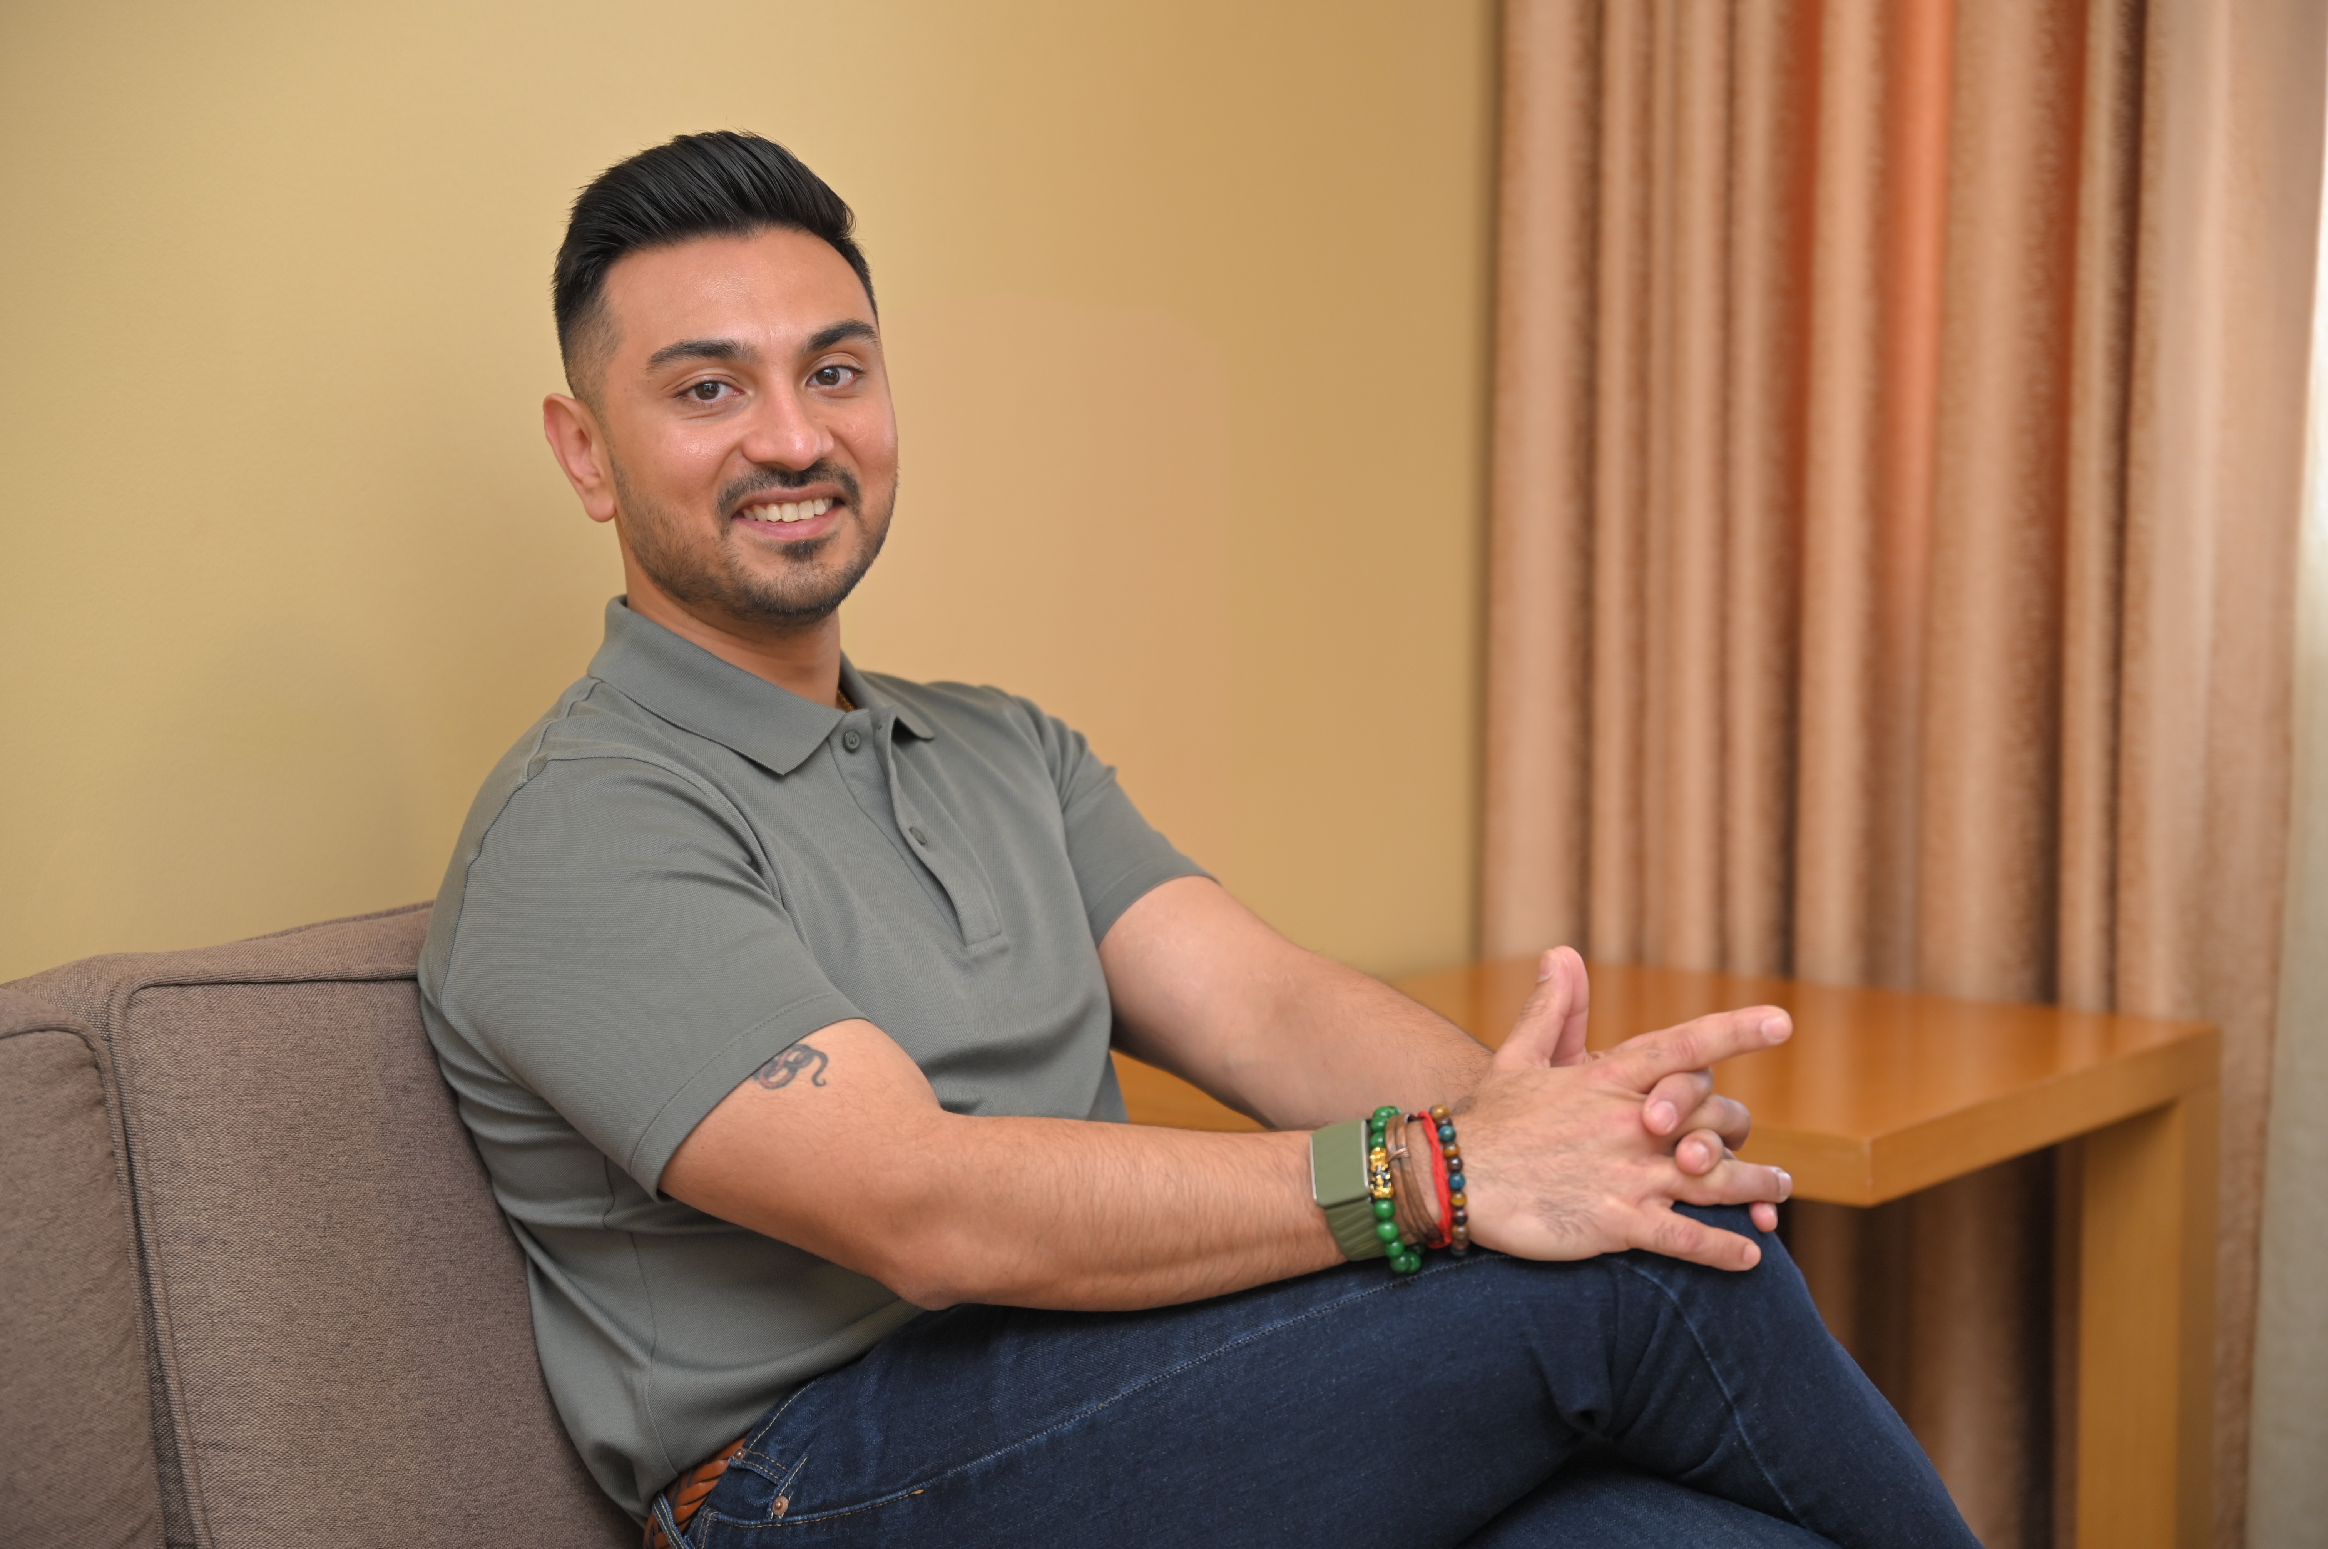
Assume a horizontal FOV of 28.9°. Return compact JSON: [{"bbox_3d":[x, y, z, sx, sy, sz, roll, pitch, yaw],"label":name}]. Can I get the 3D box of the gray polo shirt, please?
[{"bbox_3d":[-0.158,0.140,2.250,0.300,0.475,0.480,-5,1,36],"label":"gray polo shirt"}]

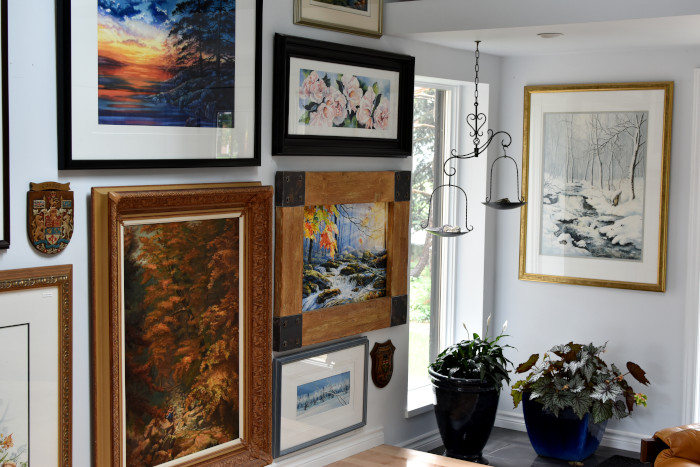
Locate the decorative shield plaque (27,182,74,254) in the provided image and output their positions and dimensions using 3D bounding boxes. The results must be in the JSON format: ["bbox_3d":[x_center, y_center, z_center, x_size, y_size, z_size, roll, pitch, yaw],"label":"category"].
[{"bbox_3d":[-1.002,-0.049,3.393,0.022,0.243,0.174,4,5,36],"label":"decorative shield plaque"}]

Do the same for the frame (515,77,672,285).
[{"bbox_3d":[1.341,-0.262,5.575,0.854,1.106,0.035,4,5,36],"label":"frame"}]

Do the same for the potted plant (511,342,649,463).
[{"bbox_3d":[1.216,0.891,5.389,0.720,0.620,0.570,4,5,36],"label":"potted plant"}]

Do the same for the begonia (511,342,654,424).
[{"bbox_3d":[1.218,0.771,5.380,0.720,0.390,0.570,4,5,36],"label":"begonia"}]

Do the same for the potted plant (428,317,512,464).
[{"bbox_3d":[0.632,0.817,5.332,0.440,0.770,0.440,1,4,0],"label":"potted plant"}]

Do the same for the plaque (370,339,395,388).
[{"bbox_3d":[0.165,0.658,5.044,0.022,0.238,0.188,4,5,36],"label":"plaque"}]

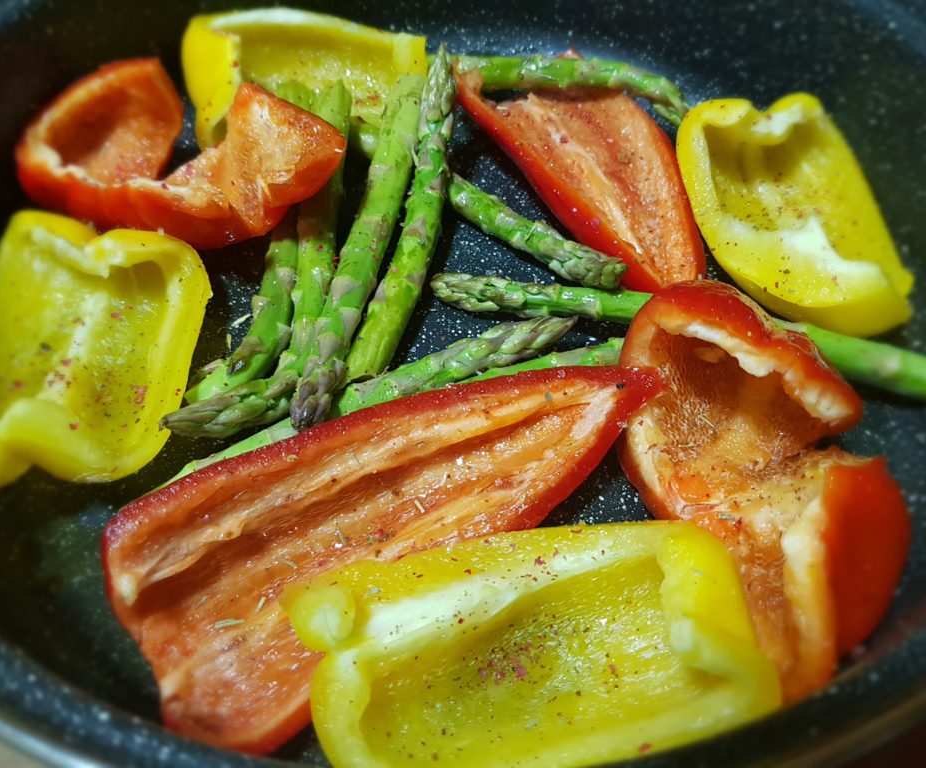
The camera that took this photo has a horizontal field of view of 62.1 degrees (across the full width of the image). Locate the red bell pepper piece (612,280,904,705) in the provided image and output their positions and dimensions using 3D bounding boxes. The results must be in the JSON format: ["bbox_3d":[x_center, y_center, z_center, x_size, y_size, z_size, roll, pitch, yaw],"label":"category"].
[{"bbox_3d":[0.058,0.023,0.156,0.041,0.037,0.076,-11,56,-8],"label":"red bell pepper piece"}]

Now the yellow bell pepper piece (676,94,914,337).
[{"bbox_3d":[0.084,-0.043,0.208,0.043,0.027,0.066,-12,56,-8],"label":"yellow bell pepper piece"}]

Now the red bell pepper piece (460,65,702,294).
[{"bbox_3d":[0.035,-0.057,0.218,0.042,0.026,0.081,-23,58,-16],"label":"red bell pepper piece"}]

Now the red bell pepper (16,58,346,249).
[{"bbox_3d":[-0.071,-0.063,0.213,0.079,0.036,0.043,1,55,0],"label":"red bell pepper"}]

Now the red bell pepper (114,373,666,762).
[{"bbox_3d":[-0.011,0.034,0.152,0.110,0.030,0.049,-20,58,-14],"label":"red bell pepper"}]

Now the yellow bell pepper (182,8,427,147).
[{"bbox_3d":[-0.045,-0.087,0.230,0.070,0.034,0.036,3,55,2],"label":"yellow bell pepper"}]

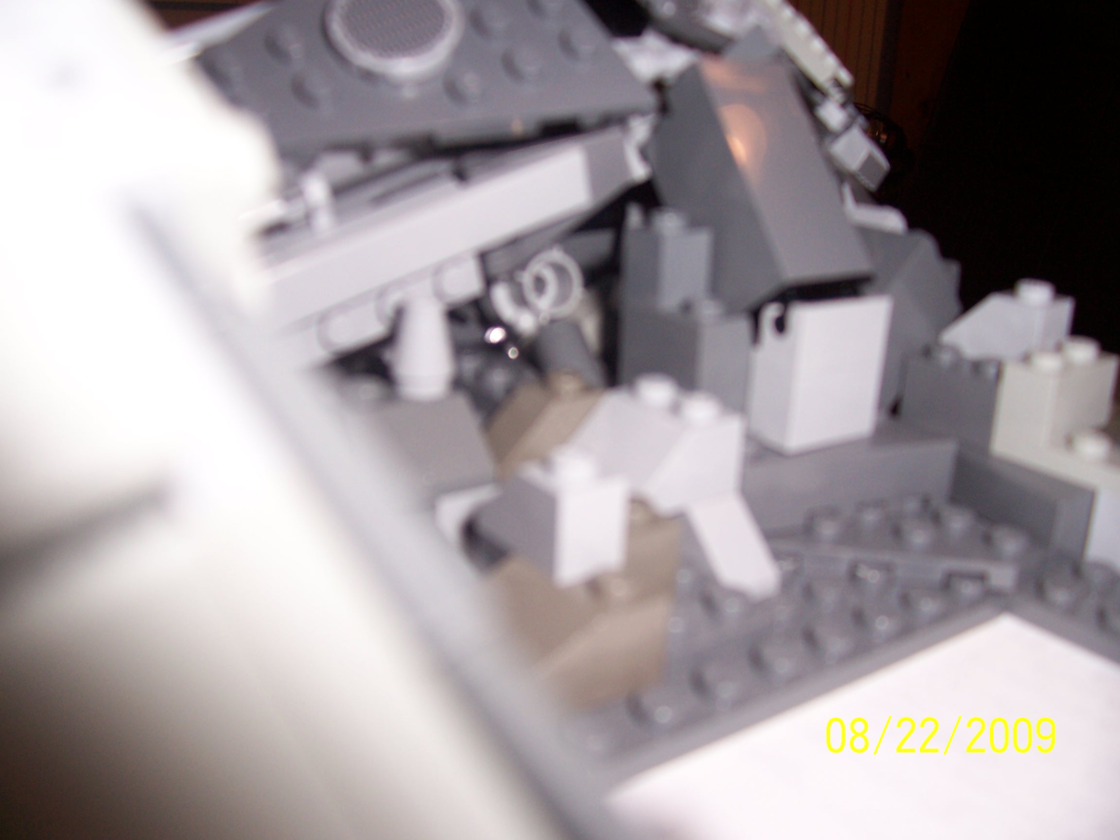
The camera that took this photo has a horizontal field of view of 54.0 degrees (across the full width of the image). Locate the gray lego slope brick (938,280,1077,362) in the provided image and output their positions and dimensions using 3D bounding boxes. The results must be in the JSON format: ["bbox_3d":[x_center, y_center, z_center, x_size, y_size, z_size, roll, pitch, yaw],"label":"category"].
[{"bbox_3d":[0.066,-0.015,0.163,0.008,0.011,0.016,-12,23,-33],"label":"gray lego slope brick"}]

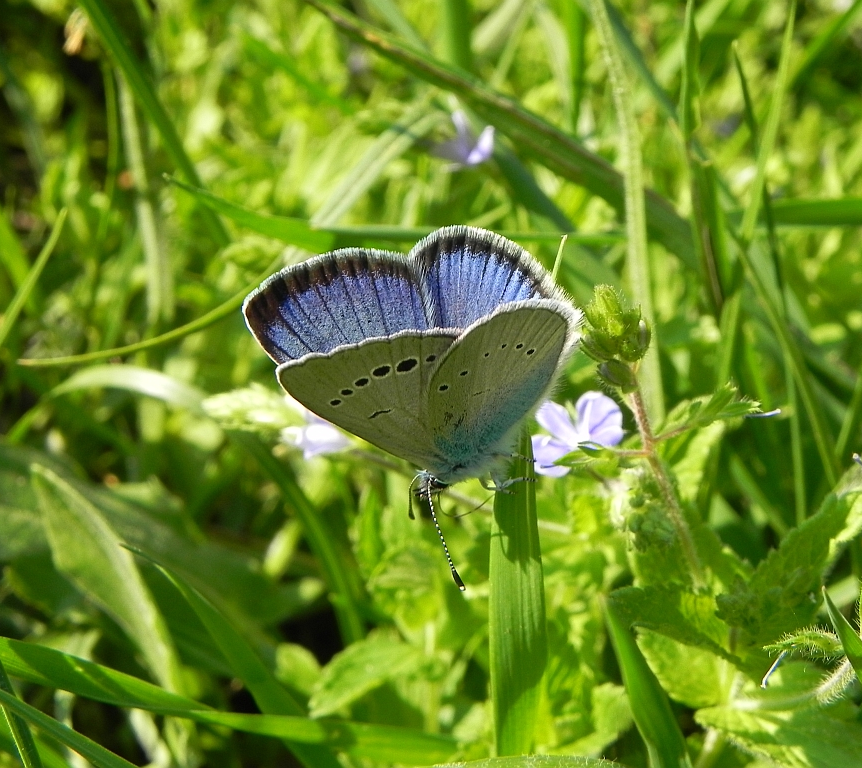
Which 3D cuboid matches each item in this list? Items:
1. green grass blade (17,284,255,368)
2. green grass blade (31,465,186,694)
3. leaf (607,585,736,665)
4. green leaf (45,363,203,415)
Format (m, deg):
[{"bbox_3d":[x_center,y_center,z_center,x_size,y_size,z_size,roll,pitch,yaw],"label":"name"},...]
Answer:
[{"bbox_3d":[-0.028,-0.005,0.146,0.027,0.004,0.002,-23,35,-29],"label":"green grass blade"},{"bbox_3d":[-0.037,0.022,0.175,0.008,0.003,0.031,-24,71,-36],"label":"green grass blade"},{"bbox_3d":[0.023,0.023,0.150,0.013,0.005,0.007,-3,35,-5],"label":"leaf"},{"bbox_3d":[-0.038,0.001,0.195,0.020,0.004,0.005,7,41,-6],"label":"green leaf"}]

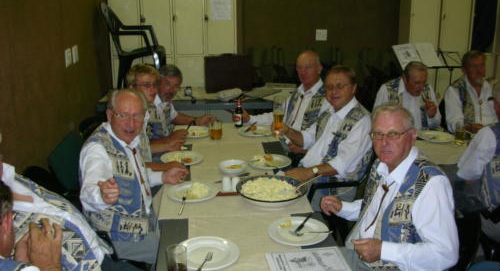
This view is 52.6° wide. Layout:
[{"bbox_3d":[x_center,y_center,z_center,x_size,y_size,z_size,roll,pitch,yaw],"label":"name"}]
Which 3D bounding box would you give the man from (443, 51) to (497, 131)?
[{"bbox_3d":[1.630,0.032,3.701,0.530,1.280,0.720,-6,19,-17],"label":"man"}]

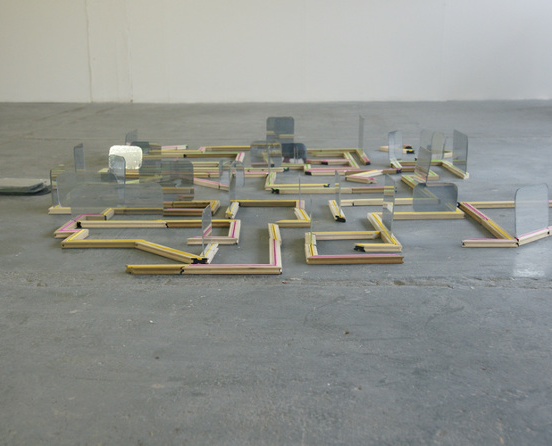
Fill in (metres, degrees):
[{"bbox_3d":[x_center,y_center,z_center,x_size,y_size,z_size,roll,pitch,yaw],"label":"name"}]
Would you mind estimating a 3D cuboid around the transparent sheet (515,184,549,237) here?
[{"bbox_3d":[1.887,-0.099,5.749,0.403,0.355,0.012,-10,13,-37],"label":"transparent sheet"}]

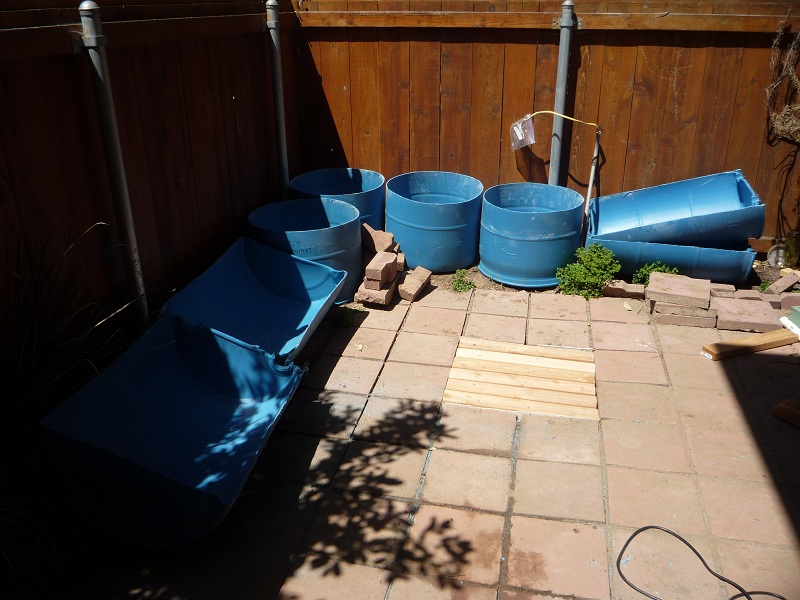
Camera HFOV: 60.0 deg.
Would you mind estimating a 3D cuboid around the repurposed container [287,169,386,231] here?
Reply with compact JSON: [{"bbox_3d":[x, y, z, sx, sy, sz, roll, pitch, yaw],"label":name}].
[{"bbox_3d":[-0.387,-0.545,4.465,0.600,0.450,0.600,-1,23,0],"label":"repurposed container"}]

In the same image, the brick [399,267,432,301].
[{"bbox_3d":[0.091,-0.088,3.883,0.087,0.053,0.205,22,49,24],"label":"brick"}]

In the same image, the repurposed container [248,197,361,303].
[{"bbox_3d":[-0.515,-0.272,3.860,0.600,0.440,0.600,-1,23,0],"label":"repurposed container"}]

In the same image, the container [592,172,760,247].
[{"bbox_3d":[1.615,-0.444,4.118,0.885,0.300,0.585,-10,25,19],"label":"container"}]

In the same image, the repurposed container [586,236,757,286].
[{"bbox_3d":[1.564,-0.296,4.123,0.880,0.265,0.550,6,25,16],"label":"repurposed container"}]

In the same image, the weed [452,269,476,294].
[{"bbox_3d":[0.369,-0.111,3.970,0.135,0.085,0.130,4,24,11],"label":"weed"}]

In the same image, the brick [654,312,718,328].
[{"bbox_3d":[1.462,0.055,3.591,0.290,0.053,0.260,5,24,14],"label":"brick"}]

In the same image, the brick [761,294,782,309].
[{"bbox_3d":[1.936,0.011,3.663,0.140,0.053,0.105,4,24,11],"label":"brick"}]

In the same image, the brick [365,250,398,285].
[{"bbox_3d":[-0.108,-0.192,3.923,0.095,0.060,0.265,5,24,14],"label":"brick"}]

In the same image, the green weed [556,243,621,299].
[{"bbox_3d":[1.070,-0.199,3.904,0.330,0.280,0.290,-1,23,0],"label":"green weed"}]

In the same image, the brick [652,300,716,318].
[{"bbox_3d":[1.461,0.004,3.569,0.290,0.053,0.260,6,24,15],"label":"brick"}]

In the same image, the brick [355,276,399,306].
[{"bbox_3d":[-0.123,-0.062,3.795,0.175,0.052,0.240,4,27,15],"label":"brick"}]

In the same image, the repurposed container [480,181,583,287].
[{"bbox_3d":[0.792,-0.400,4.190,0.605,0.455,0.605,4,24,11],"label":"repurposed container"}]

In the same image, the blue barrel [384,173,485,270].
[{"bbox_3d":[0.217,-0.481,4.283,0.600,0.445,0.600,4,27,11],"label":"blue barrel"}]

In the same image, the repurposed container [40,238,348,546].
[{"bbox_3d":[-0.714,0.243,2.888,0.585,0.310,1.780,22,25,-2],"label":"repurposed container"}]

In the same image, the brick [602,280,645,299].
[{"bbox_3d":[1.234,-0.051,3.823,0.215,0.058,0.110,4,24,11],"label":"brick"}]

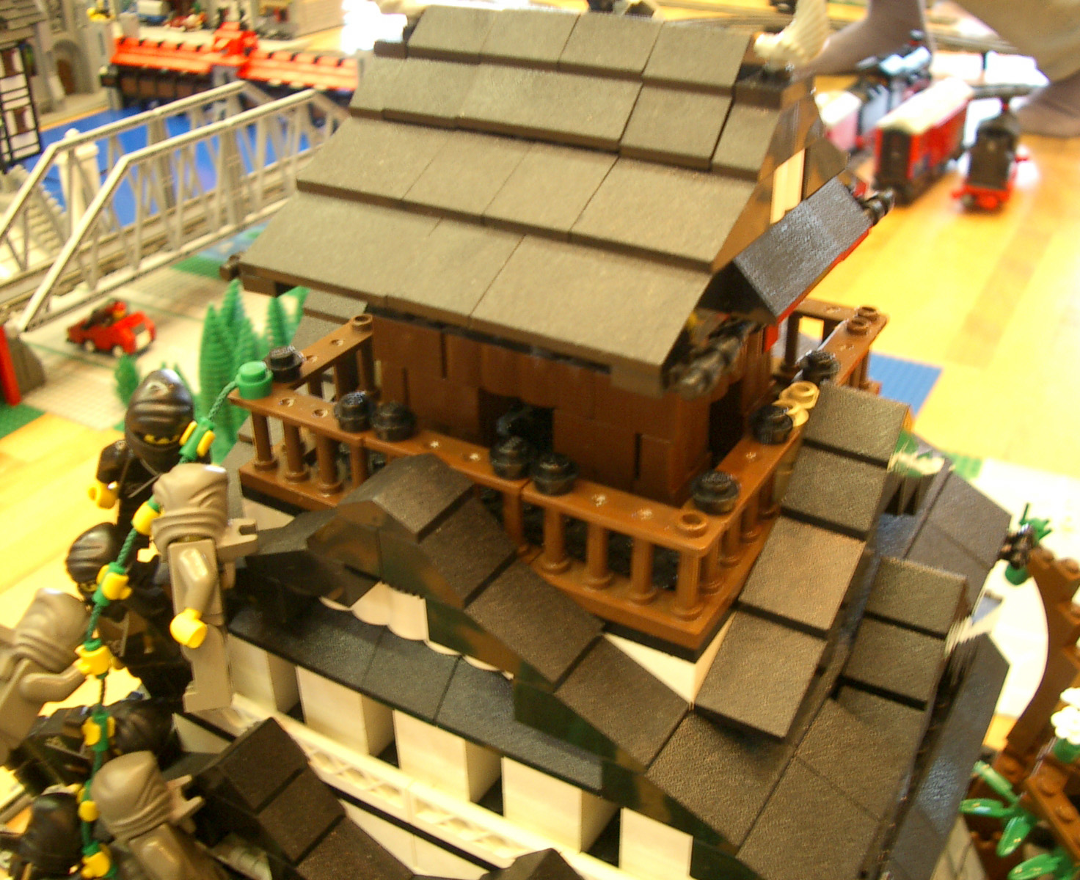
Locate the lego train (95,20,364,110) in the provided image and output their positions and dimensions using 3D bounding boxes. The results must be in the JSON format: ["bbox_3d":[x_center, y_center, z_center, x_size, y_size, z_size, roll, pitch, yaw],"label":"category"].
[{"bbox_3d":[-0.415,-0.503,1.625,0.412,0.124,0.062,12,33,20],"label":"lego train"}]

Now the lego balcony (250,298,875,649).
[{"bbox_3d":[0.008,-0.010,0.237,0.096,0.023,0.096,16,35,26],"label":"lego balcony"}]

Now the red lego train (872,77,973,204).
[{"bbox_3d":[0.446,-0.349,1.380,0.049,0.084,0.198,19,36,29],"label":"red lego train"}]

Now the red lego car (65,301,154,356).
[{"bbox_3d":[-0.374,-0.102,1.028,0.072,0.042,0.032,12,33,20],"label":"red lego car"}]

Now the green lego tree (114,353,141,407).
[{"bbox_3d":[-0.321,-0.048,0.935,0.022,0.044,0.022,16,35,26],"label":"green lego tree"}]

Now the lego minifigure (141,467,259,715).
[{"bbox_3d":[-0.060,0.025,0.212,0.021,0.042,0.024,-7,1,0],"label":"lego minifigure"}]

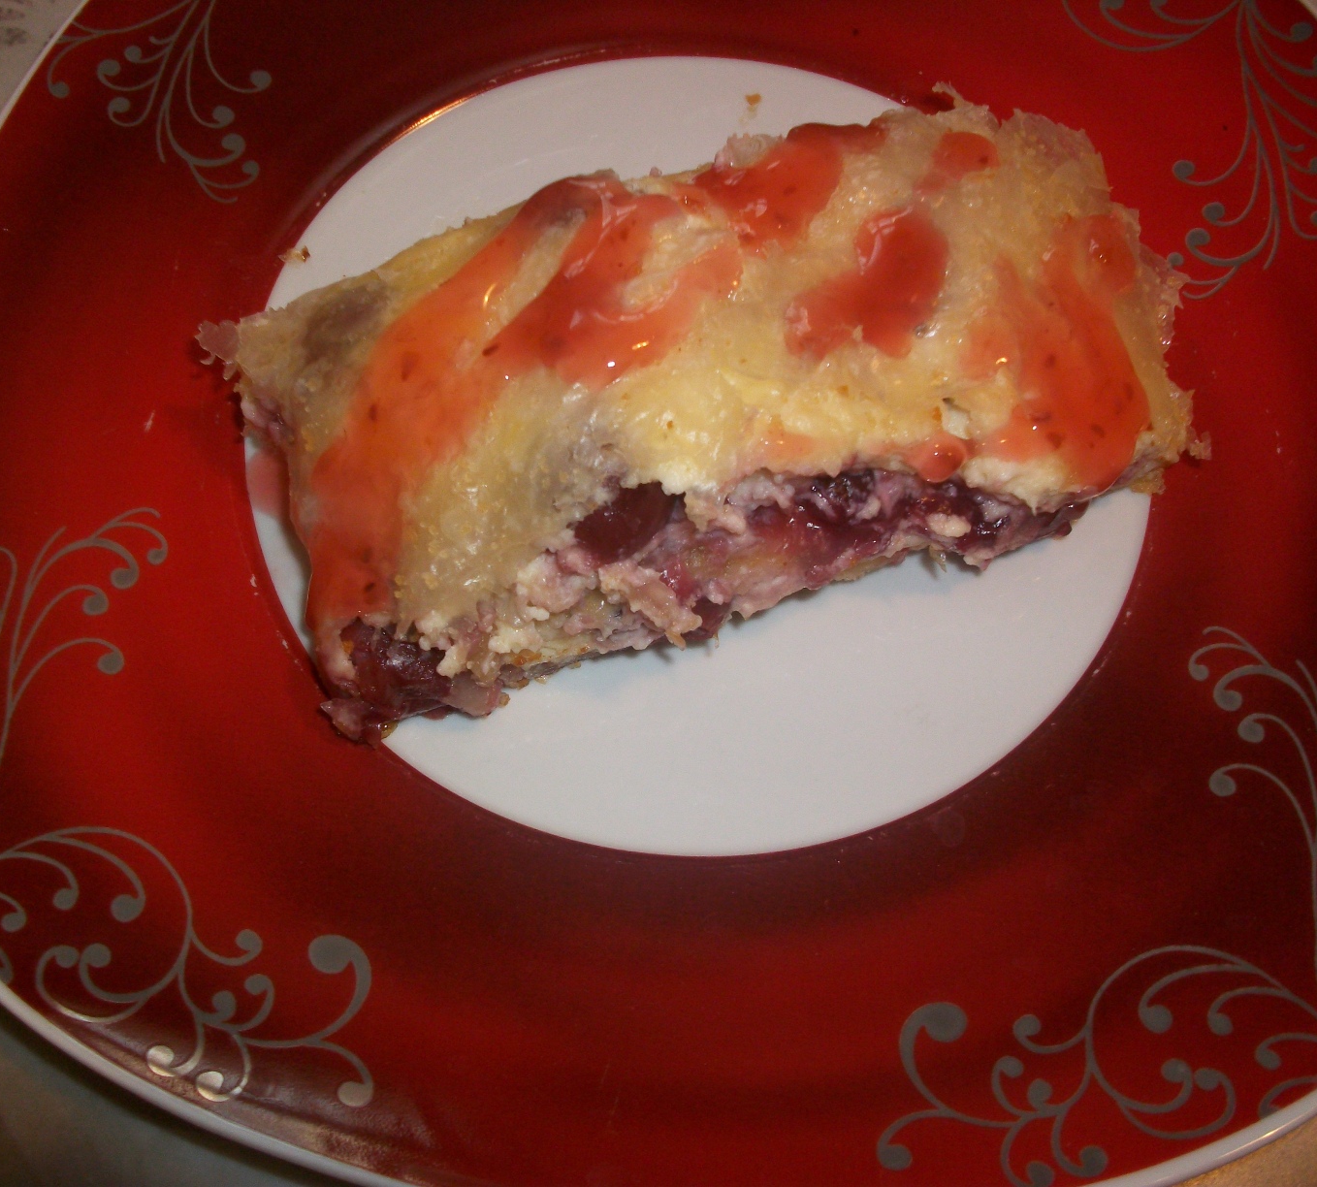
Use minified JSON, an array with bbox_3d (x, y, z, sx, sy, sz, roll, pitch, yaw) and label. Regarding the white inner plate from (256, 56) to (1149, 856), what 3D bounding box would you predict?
[{"bbox_3d":[0.007,-0.030,0.246,0.154,0.010,0.154,1,68,-2],"label":"white inner plate"}]

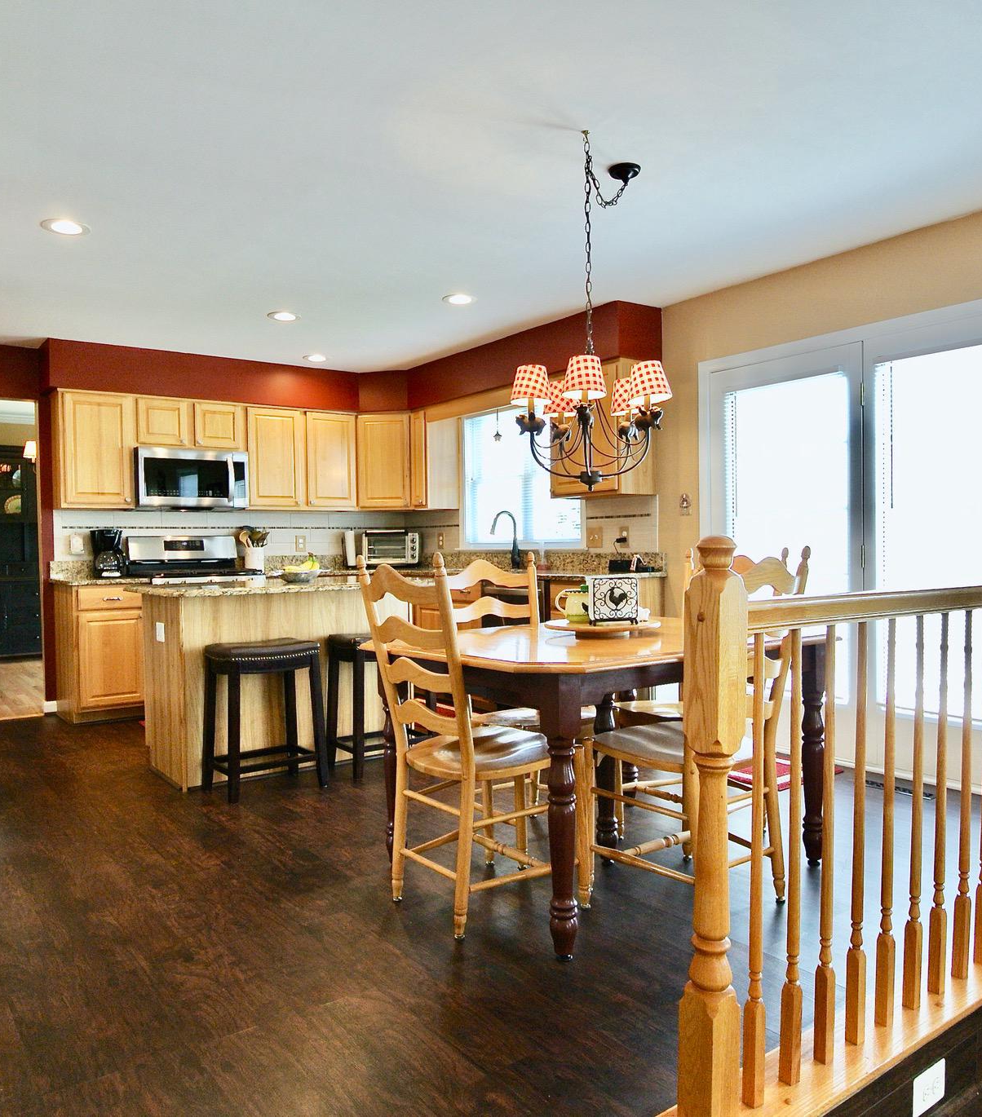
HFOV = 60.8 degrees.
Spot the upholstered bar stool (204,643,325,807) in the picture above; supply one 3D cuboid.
[{"bbox_3d":[-1.034,0.716,3.817,0.475,0.670,0.330,-1,2,-36],"label":"upholstered bar stool"}]

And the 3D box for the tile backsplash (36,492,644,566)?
[{"bbox_3d":[-0.989,-0.162,5.289,2.780,0.375,2.880,-1,2,-36],"label":"tile backsplash"}]

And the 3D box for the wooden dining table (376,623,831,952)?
[{"bbox_3d":[0.408,0.672,2.960,1.460,0.770,1.030,-1,2,-36],"label":"wooden dining table"}]

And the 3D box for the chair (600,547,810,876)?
[{"bbox_3d":[0.657,0.515,2.589,0.480,1.095,0.550,-1,2,-36],"label":"chair"}]

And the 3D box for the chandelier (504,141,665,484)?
[{"bbox_3d":[0.328,-0.814,2.769,0.570,1.165,0.540,0,1,0],"label":"chandelier"}]

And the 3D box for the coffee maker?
[{"bbox_3d":[-2.579,-0.031,5.639,0.175,0.330,0.230,-1,2,-36],"label":"coffee maker"}]

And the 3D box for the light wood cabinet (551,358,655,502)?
[{"bbox_3d":[0.682,-0.762,5.060,0.330,0.770,0.590,-1,2,-36],"label":"light wood cabinet"}]

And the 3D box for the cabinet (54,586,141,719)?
[{"bbox_3d":[-2.584,0.591,5.552,0.440,0.870,0.610,-1,2,-36],"label":"cabinet"}]

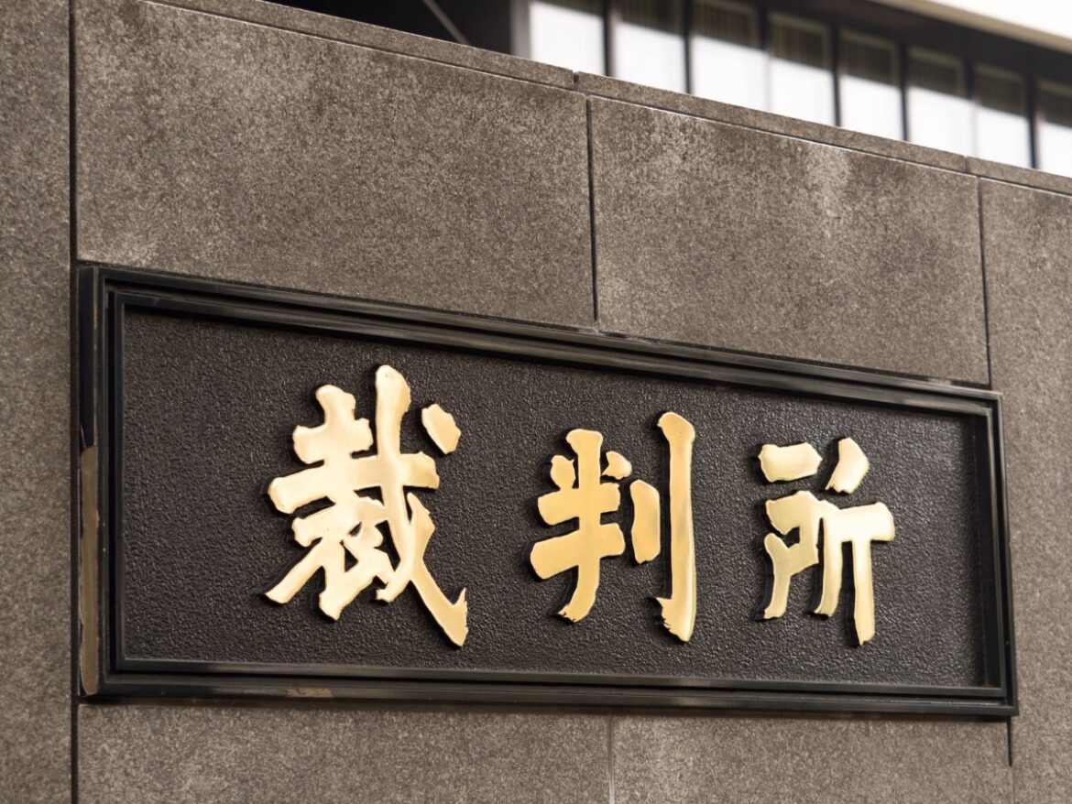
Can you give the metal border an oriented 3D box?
[{"bbox_3d":[0.099,0.170,3.922,1.692,0.517,0.051,7,-13,-40],"label":"metal border"}]

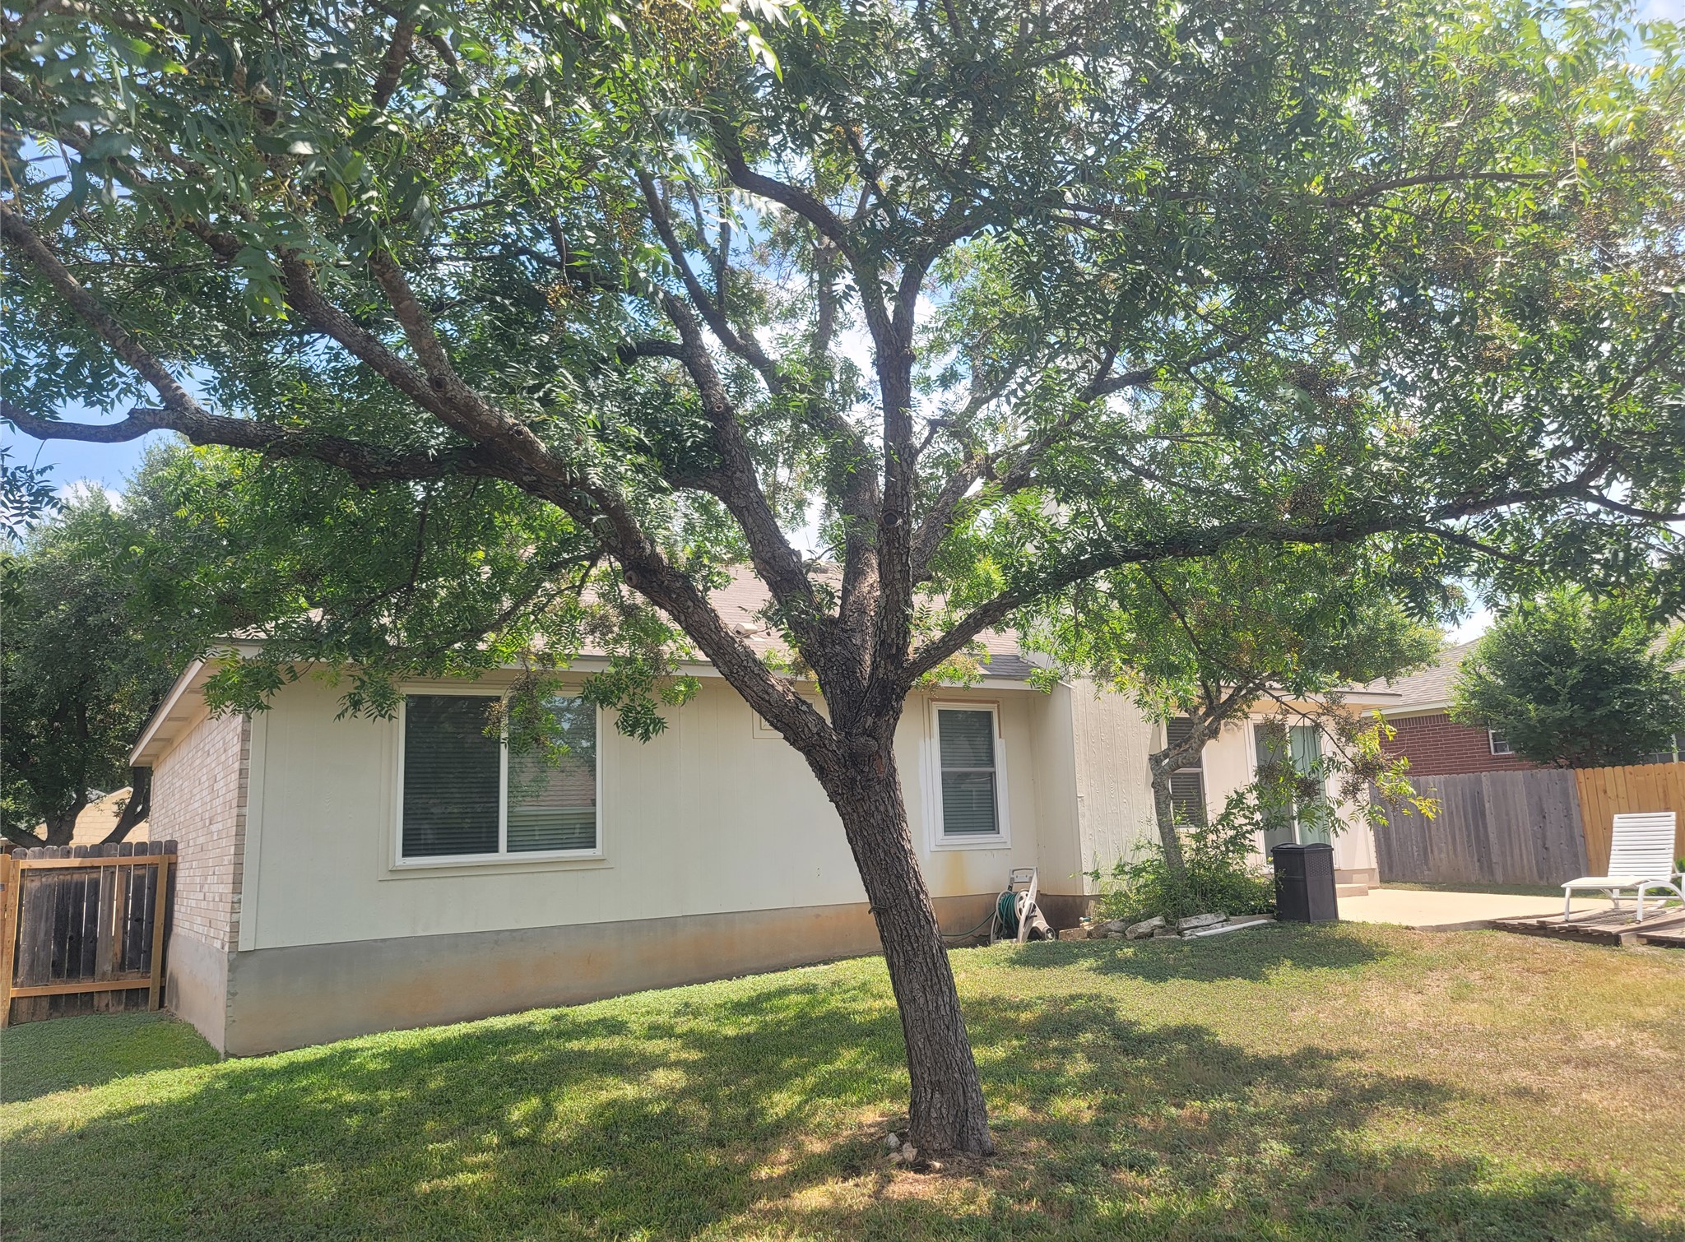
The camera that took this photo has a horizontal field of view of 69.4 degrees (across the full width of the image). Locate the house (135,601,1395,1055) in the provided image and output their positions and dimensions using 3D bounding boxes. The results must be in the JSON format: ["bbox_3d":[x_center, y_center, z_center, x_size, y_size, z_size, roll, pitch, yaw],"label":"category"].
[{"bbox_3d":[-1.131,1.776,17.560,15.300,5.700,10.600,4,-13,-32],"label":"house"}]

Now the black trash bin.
[{"bbox_3d":[4.809,2.697,12.641,0.410,0.810,0.410,4,-13,-32],"label":"black trash bin"}]

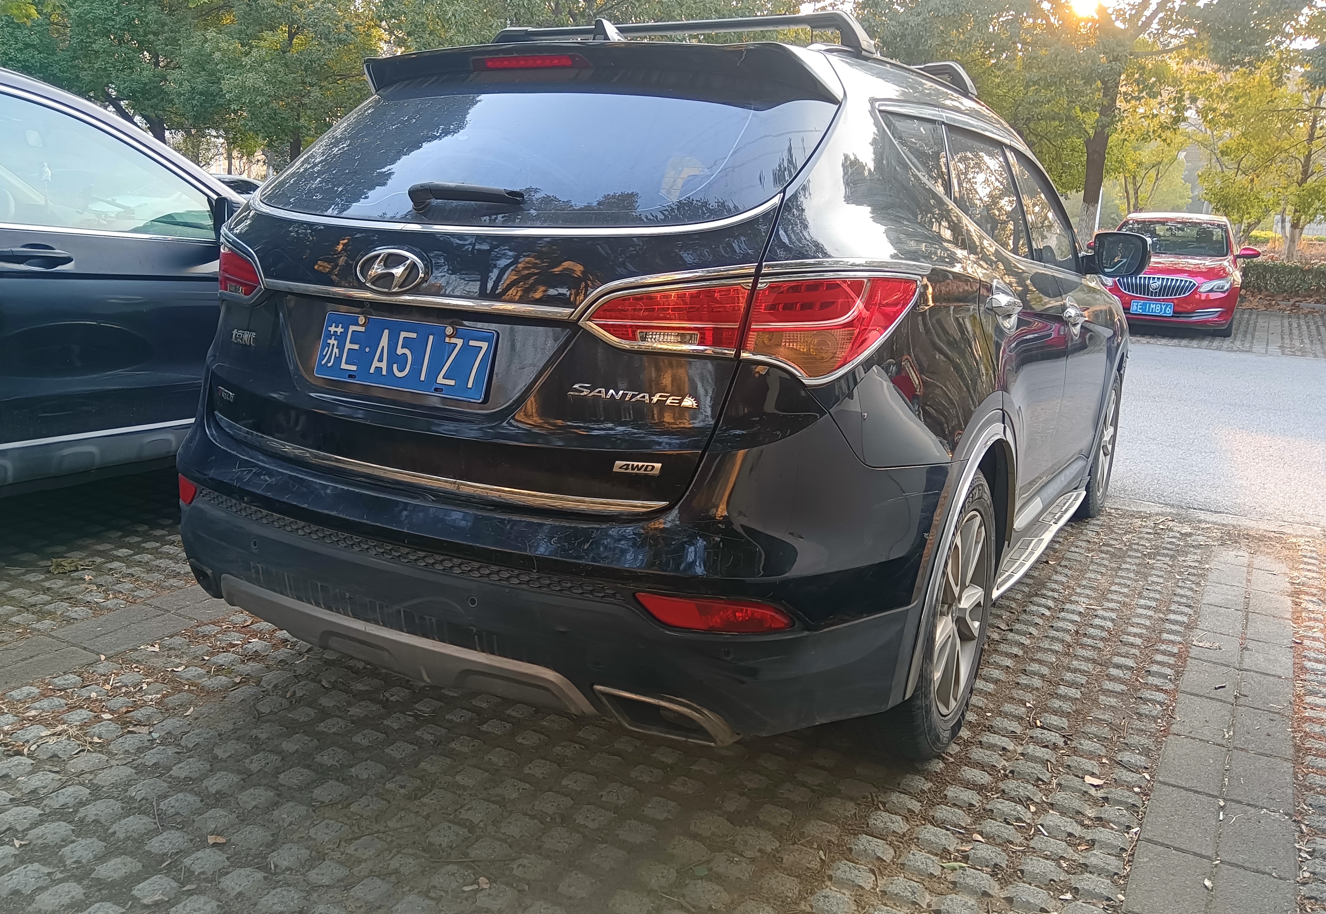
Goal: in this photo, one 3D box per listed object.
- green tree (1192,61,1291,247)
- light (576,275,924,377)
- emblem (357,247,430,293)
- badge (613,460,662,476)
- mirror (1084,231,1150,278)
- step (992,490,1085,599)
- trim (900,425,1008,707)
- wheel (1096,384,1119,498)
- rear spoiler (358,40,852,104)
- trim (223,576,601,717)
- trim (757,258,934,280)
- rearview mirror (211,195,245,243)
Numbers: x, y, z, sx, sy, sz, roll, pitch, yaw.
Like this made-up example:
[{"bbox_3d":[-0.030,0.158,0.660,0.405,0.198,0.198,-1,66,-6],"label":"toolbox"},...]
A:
[{"bbox_3d":[12.307,-6.379,22.000,2.300,4.200,2.300,9,14,27],"label":"green tree"},{"bbox_3d":[0.163,-0.238,1.824,0.610,0.205,0.160,2,13,-7],"label":"light"},{"bbox_3d":[-0.513,-0.356,1.966,0.174,0.086,0.020,10,-5,29],"label":"emblem"},{"bbox_3d":[-0.042,0.021,1.768,0.098,0.023,0.008,6,13,15],"label":"badge"},{"bbox_3d":[1.738,-0.770,3.953,0.230,0.185,0.130,10,14,29],"label":"mirror"},{"bbox_3d":[1.293,0.261,3.625,0.170,0.065,1.720,10,14,28],"label":"step"},{"bbox_3d":[0.647,0.203,2.296,0.060,0.520,0.620,10,14,28],"label":"trim"},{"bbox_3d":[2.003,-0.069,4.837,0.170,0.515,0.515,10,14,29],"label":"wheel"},{"bbox_3d":[-0.221,-0.857,2.323,1.290,0.120,0.280,10,14,29],"label":"rear spoiler"},{"bbox_3d":[-0.560,0.370,2.100,1.000,0.125,0.130,10,14,29],"label":"trim"},{"bbox_3d":[0.337,-0.333,1.809,0.370,0.035,0.050,-2,14,-22],"label":"trim"},{"bbox_3d":[-1.511,-0.825,3.623,0.220,0.180,0.130,8,14,24],"label":"rearview mirror"}]

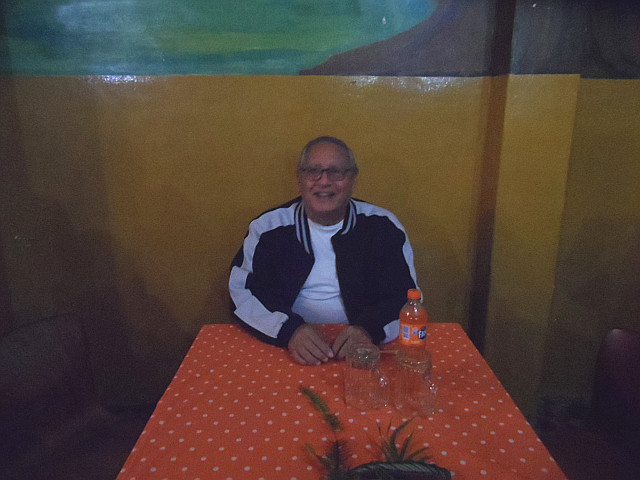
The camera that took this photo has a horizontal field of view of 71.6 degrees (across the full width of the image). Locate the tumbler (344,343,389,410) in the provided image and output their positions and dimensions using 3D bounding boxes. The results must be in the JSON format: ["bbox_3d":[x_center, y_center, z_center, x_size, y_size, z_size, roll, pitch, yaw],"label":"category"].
[{"bbox_3d":[0.098,0.283,0.909,0.098,0.110,0.070,13,18,43],"label":"tumbler"}]

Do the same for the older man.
[{"bbox_3d":[0.010,0.322,1.397,0.570,1.270,0.620,0,13,0],"label":"older man"}]

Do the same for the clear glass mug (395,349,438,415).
[{"bbox_3d":[0.196,0.289,0.886,0.070,0.110,0.098,-9,16,-34],"label":"clear glass mug"}]

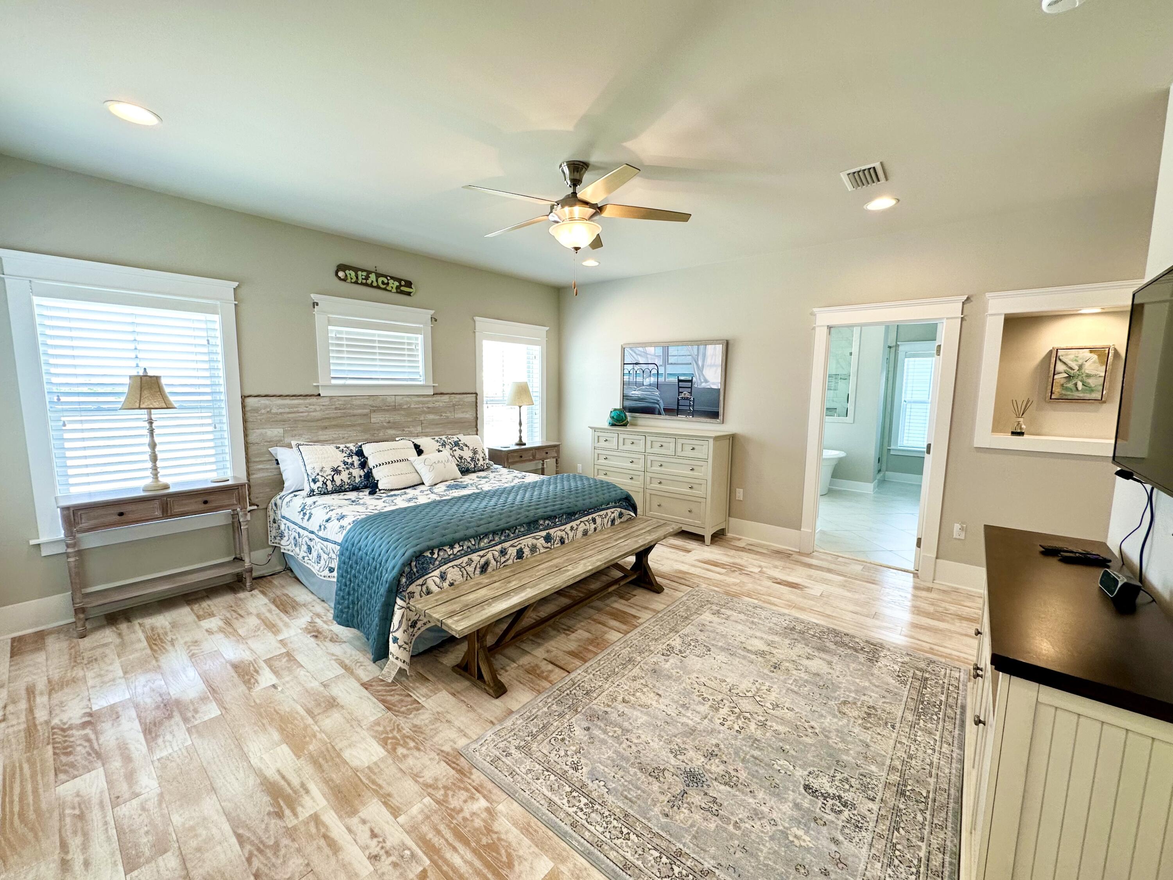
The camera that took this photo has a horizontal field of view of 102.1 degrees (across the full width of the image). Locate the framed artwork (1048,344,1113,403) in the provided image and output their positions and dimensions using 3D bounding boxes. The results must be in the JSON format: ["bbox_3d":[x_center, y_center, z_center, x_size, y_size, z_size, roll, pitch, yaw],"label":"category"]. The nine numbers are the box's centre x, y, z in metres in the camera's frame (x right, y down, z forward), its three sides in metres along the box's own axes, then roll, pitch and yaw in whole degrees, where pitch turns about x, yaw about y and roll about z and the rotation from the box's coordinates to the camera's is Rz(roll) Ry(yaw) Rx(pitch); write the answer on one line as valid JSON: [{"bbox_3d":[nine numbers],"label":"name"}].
[{"bbox_3d":[3.499,-0.464,3.372,0.302,0.393,0.040,6,9,39],"label":"framed artwork"}]

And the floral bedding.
[{"bbox_3d":[-1.004,0.706,3.816,2.050,0.635,2.170,6,9,39],"label":"floral bedding"}]

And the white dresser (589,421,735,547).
[{"bbox_3d":[0.743,0.420,5.066,1.505,1.040,0.450,6,9,40],"label":"white dresser"}]

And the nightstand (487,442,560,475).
[{"bbox_3d":[-0.719,0.460,5.585,0.330,0.790,0.880,6,9,39],"label":"nightstand"}]

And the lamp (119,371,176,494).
[{"bbox_3d":[-2.846,-0.065,3.102,0.280,0.780,0.280,6,9,40],"label":"lamp"}]

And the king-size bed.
[{"bbox_3d":[-1.084,0.365,3.786,2.185,1.405,2.145,6,9,40],"label":"king-size bed"}]

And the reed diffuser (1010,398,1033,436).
[{"bbox_3d":[3.068,-0.154,3.355,0.110,0.265,0.105,6,9,40],"label":"reed diffuser"}]

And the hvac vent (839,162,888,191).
[{"bbox_3d":[1.646,-1.552,2.813,0.206,0.018,0.305,6,9,40],"label":"hvac vent"}]

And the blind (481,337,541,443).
[{"bbox_3d":[-0.876,-0.456,5.659,0.060,1.485,0.900,6,9,40],"label":"blind"}]

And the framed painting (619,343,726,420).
[{"bbox_3d":[0.895,-0.629,5.112,1.275,0.818,0.038,6,9,40],"label":"framed painting"}]

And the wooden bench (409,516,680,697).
[{"bbox_3d":[-0.069,0.955,3.011,0.390,0.440,2.050,6,9,39],"label":"wooden bench"}]

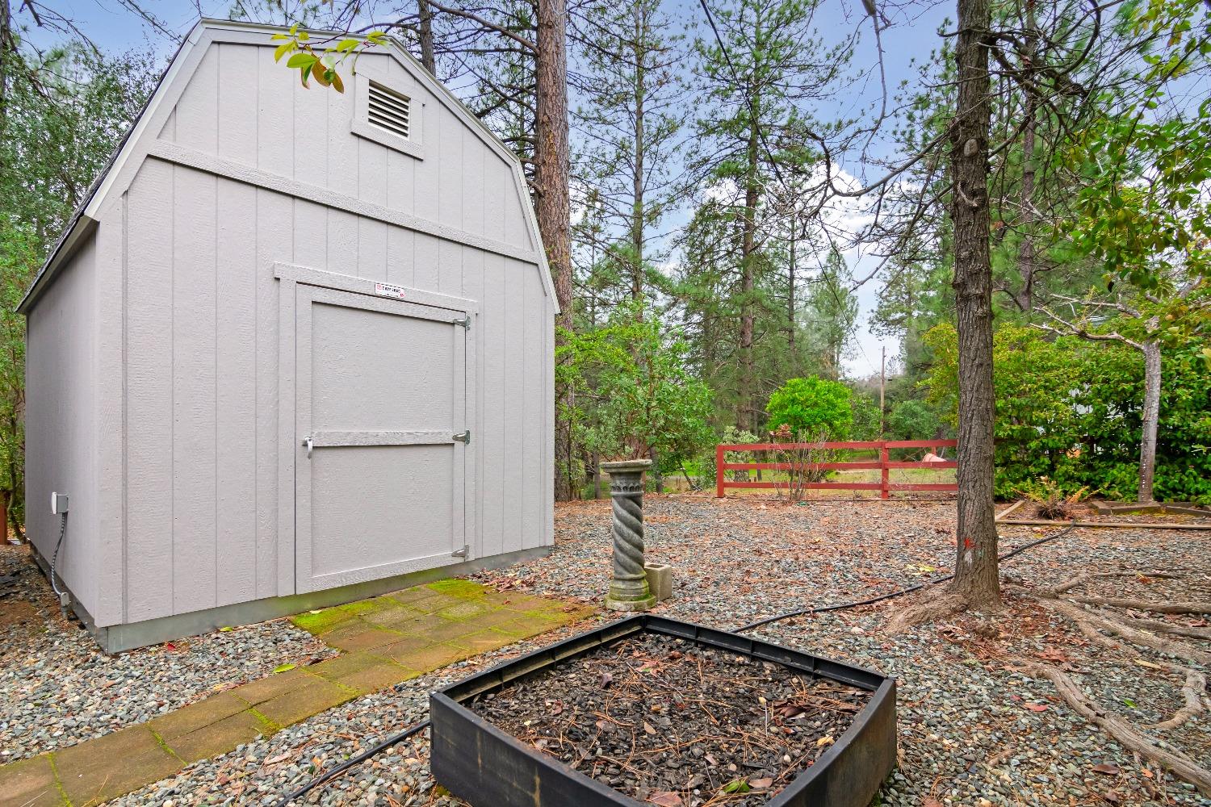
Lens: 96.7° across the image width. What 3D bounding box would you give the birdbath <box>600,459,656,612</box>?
[{"bbox_3d":[0.147,0.810,3.370,0.325,0.885,0.325,-2,-1,0],"label":"birdbath"}]

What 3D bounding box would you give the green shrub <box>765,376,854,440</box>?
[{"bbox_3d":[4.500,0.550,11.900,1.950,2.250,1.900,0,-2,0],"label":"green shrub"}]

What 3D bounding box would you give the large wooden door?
[{"bbox_3d":[-1.515,0.230,3.790,0.060,1.950,1.200,-1,-2,45],"label":"large wooden door"}]

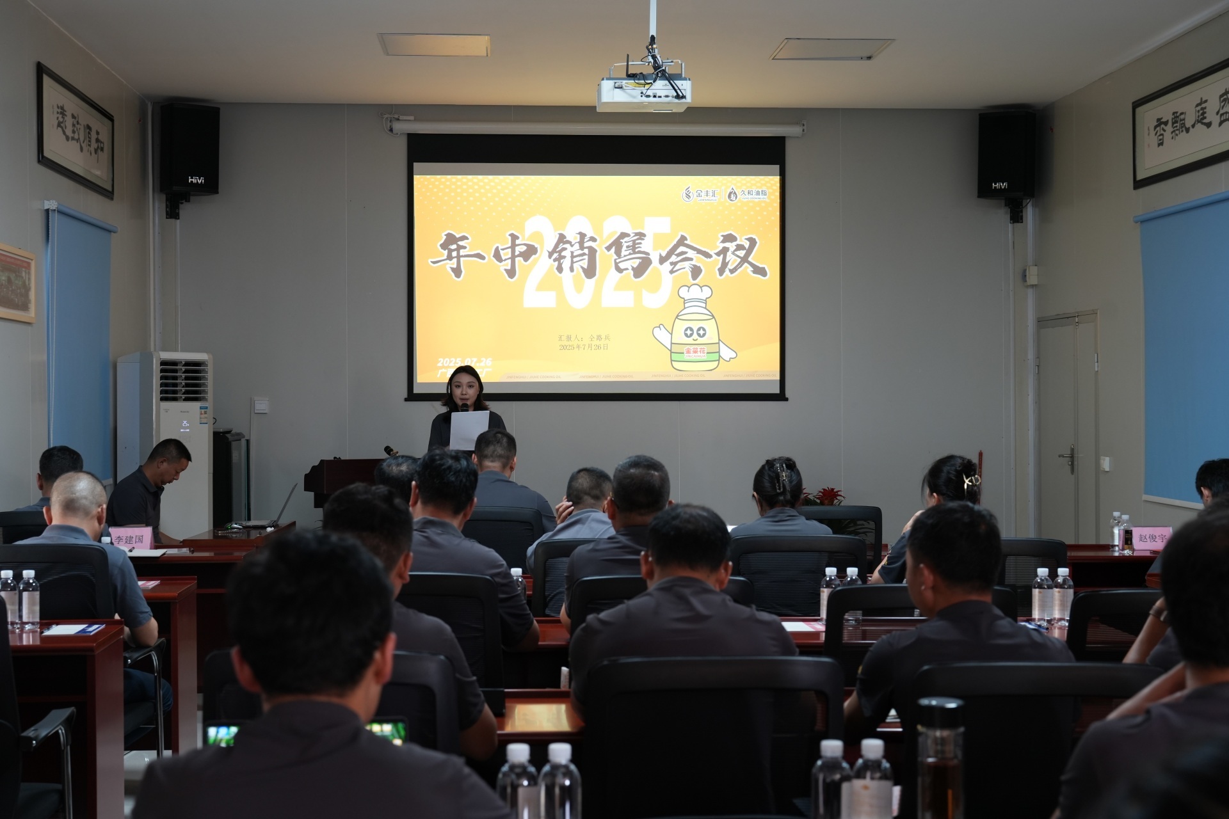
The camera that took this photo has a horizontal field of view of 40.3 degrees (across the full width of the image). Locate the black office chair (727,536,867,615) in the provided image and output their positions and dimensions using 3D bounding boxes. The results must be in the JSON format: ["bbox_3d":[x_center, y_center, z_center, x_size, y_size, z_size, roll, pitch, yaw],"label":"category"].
[{"bbox_3d":[0.613,0.927,5.965,0.580,0.985,0.580,0,1,-2],"label":"black office chair"}]

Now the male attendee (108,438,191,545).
[{"bbox_3d":[-2.103,0.783,8.080,0.730,1.250,0.520,0,0,-2],"label":"male attendee"}]

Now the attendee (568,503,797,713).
[{"bbox_3d":[0.149,0.816,3.515,0.520,1.250,0.800,0,0,-4],"label":"attendee"}]

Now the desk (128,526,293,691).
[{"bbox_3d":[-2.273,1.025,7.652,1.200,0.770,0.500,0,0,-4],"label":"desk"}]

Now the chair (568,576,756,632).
[{"bbox_3d":[0.105,0.937,4.596,0.580,0.990,0.600,0,0,-4],"label":"chair"}]

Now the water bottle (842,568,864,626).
[{"bbox_3d":[0.737,0.577,5.160,0.063,0.176,0.063,0,0,-4],"label":"water bottle"}]

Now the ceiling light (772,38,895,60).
[{"bbox_3d":[1.237,-2.066,9.541,0.615,0.050,0.600,0,0,-4],"label":"ceiling light"}]

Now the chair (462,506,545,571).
[{"bbox_3d":[-0.527,0.917,7.258,0.580,0.990,0.600,0,0,-1],"label":"chair"}]

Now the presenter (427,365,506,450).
[{"bbox_3d":[-0.777,0.580,8.902,0.470,1.628,0.360,0,0,-4],"label":"presenter"}]

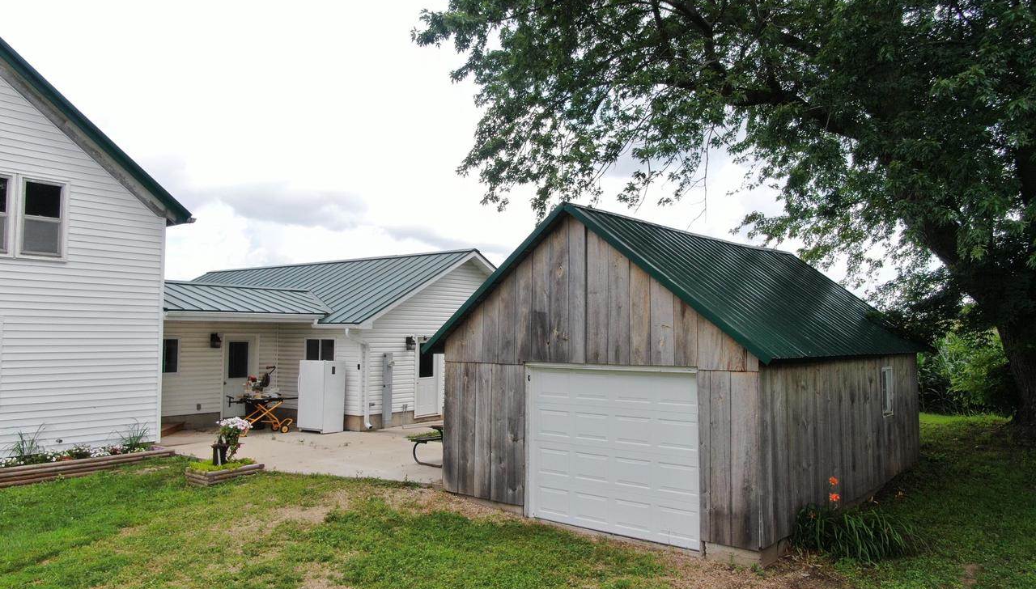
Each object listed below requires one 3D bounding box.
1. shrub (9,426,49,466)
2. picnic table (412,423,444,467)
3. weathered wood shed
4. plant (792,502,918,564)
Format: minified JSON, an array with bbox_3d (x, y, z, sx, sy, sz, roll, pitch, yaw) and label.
[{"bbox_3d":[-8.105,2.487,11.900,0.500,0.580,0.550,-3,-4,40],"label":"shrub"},{"bbox_3d":[-0.719,2.719,13.267,1.650,0.760,1.900,-3,-4,40],"label":"picnic table"},{"bbox_3d":[3.383,1.092,12.679,5.378,4.321,8.652,-3,-4,40],"label":"weathered wood shed"},{"bbox_3d":[4.083,2.771,8.625,1.100,0.520,1.300,-3,-4,40],"label":"plant"}]

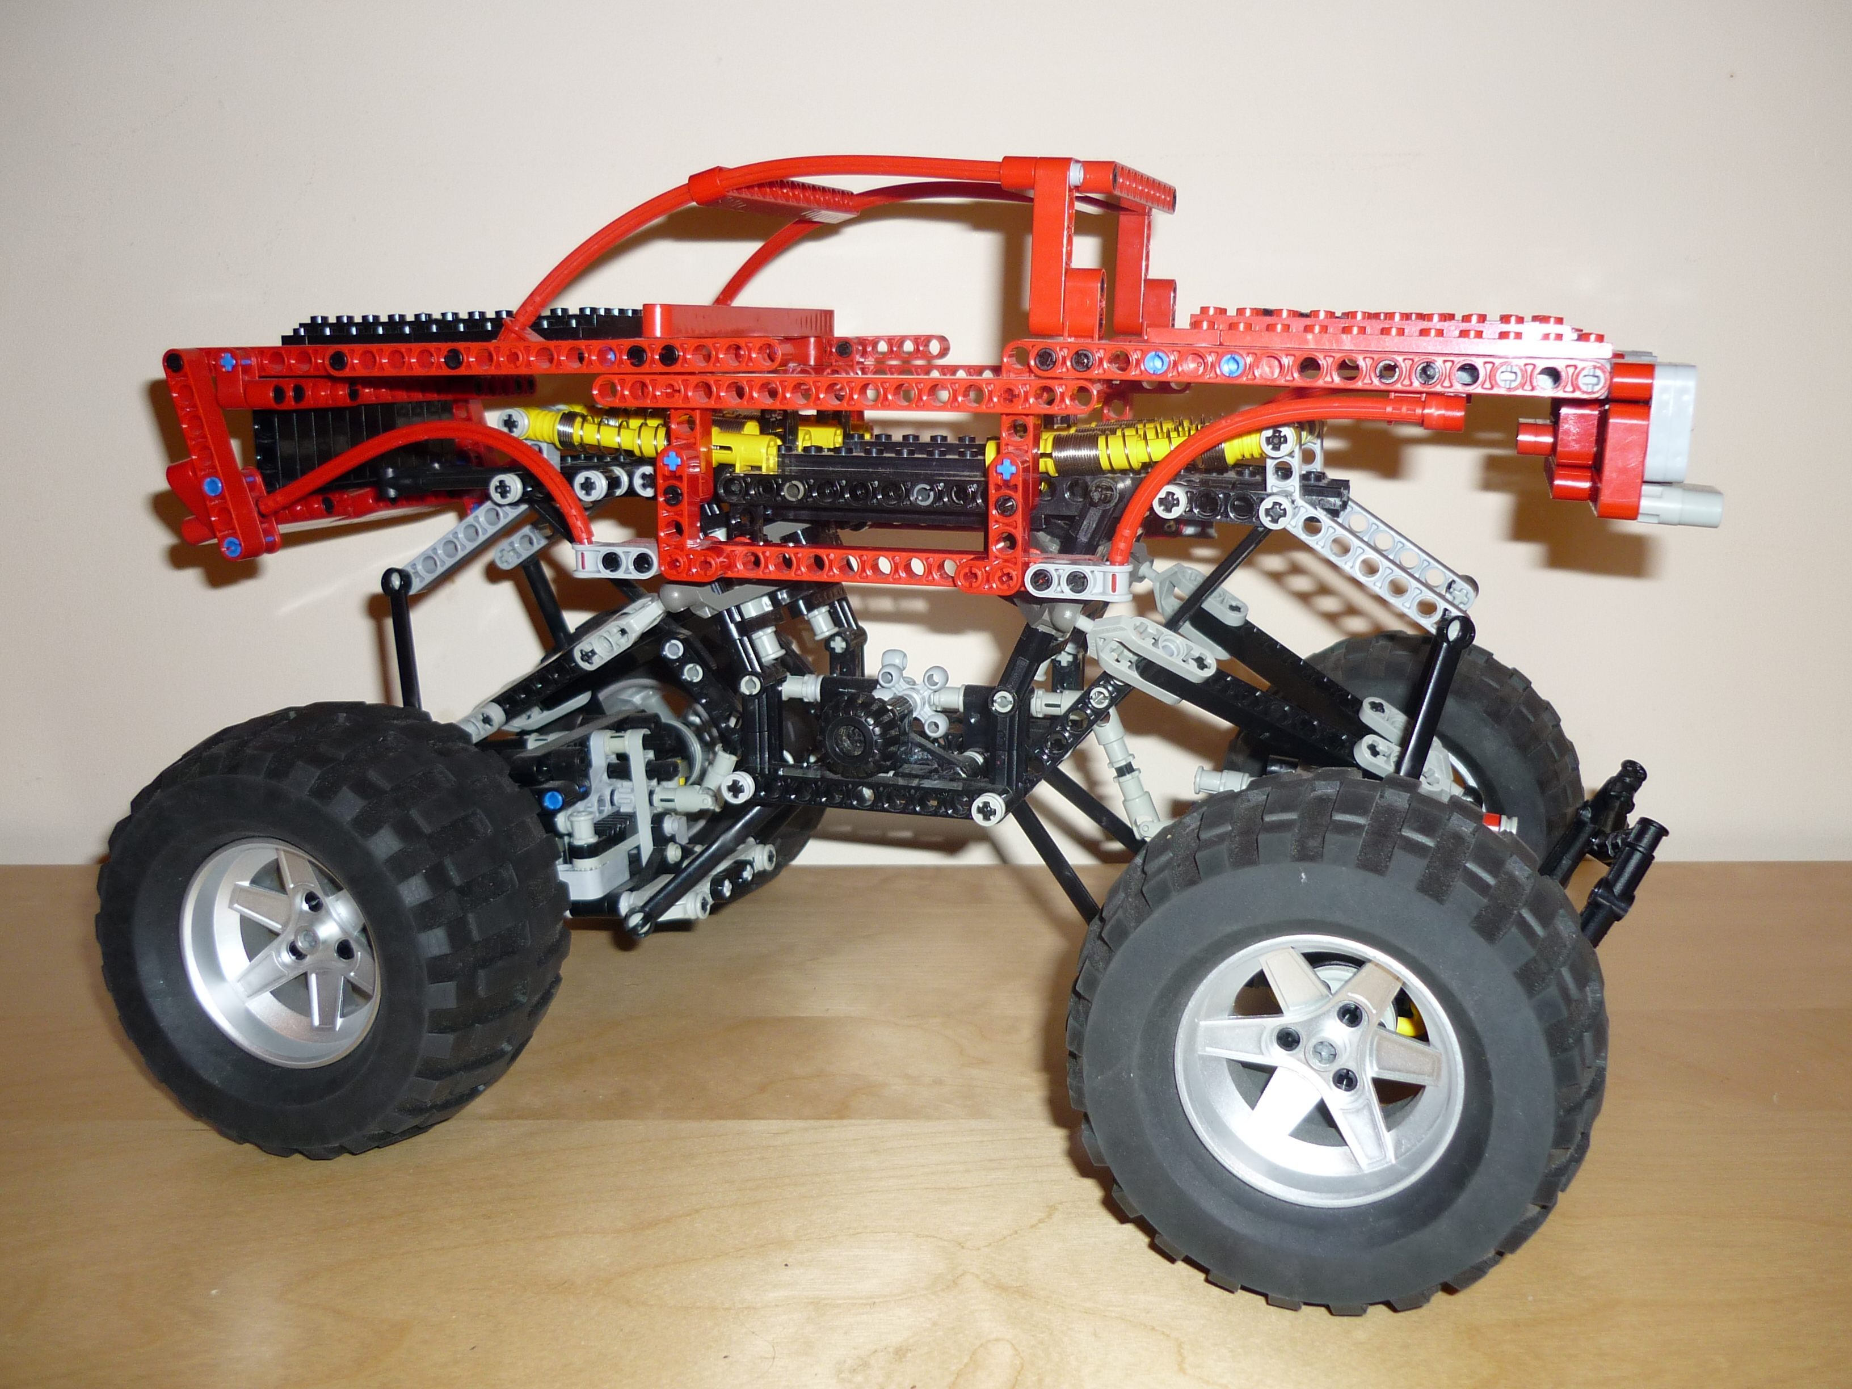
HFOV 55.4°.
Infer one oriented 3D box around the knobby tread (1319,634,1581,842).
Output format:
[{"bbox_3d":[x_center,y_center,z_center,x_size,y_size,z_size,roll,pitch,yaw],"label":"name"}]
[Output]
[{"bbox_3d":[0.146,0.034,0.547,0.107,0.107,0.053,3,12,13],"label":"knobby tread"}]

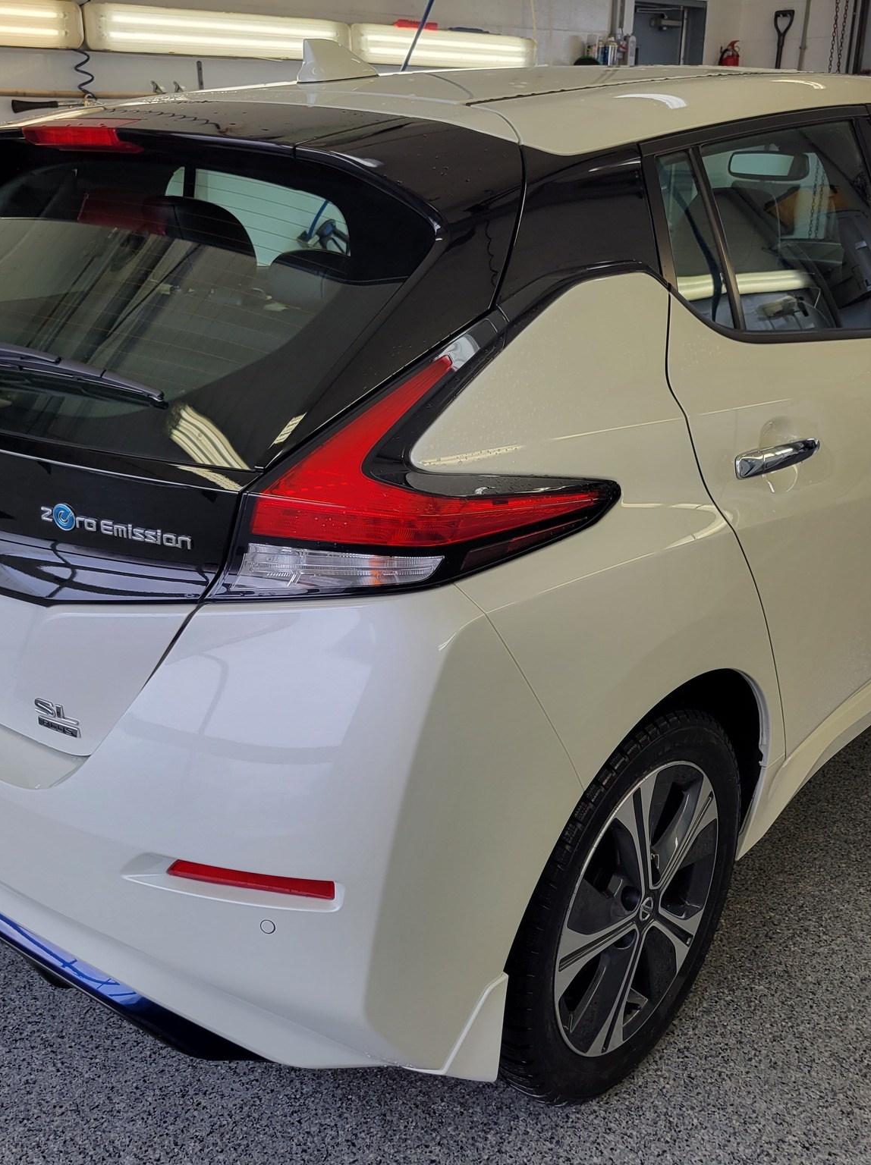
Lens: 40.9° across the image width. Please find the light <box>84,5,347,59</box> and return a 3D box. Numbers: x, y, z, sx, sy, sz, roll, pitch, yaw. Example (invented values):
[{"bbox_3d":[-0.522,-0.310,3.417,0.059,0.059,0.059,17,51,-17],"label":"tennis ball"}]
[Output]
[{"bbox_3d":[-0.833,-2.167,4.633,0.110,0.155,1.290,18,28,40],"label":"light"}]

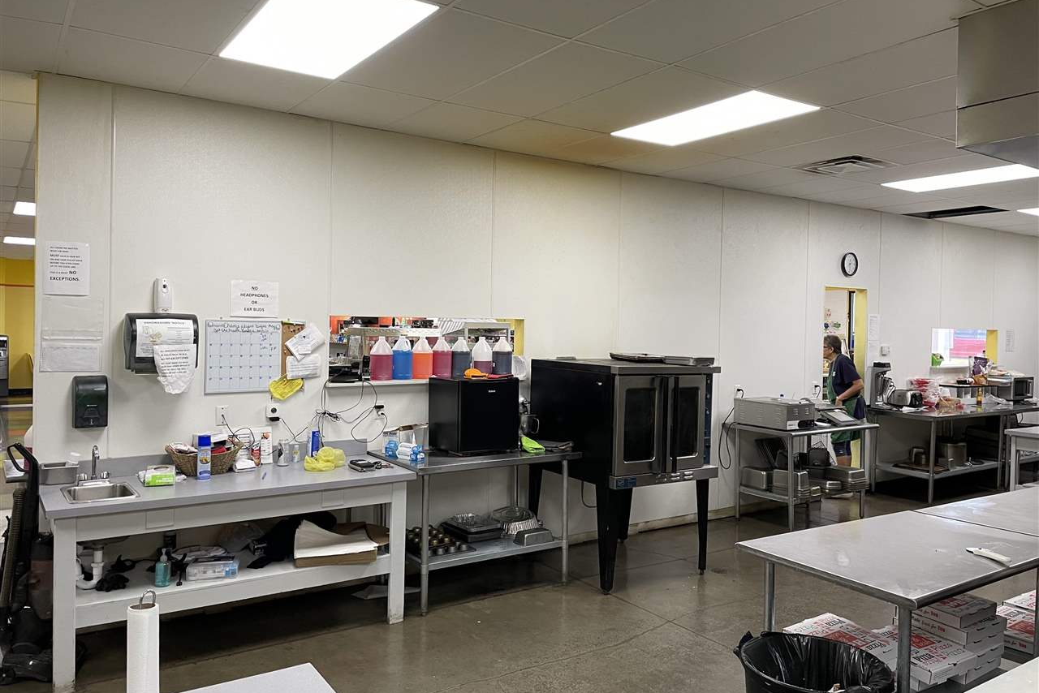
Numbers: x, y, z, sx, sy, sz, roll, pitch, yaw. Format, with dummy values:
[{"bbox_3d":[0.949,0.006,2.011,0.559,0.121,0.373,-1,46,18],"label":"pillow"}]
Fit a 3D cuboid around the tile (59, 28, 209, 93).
[{"bbox_3d":[-1.937,-1.411,3.901,0.610,0.030,0.775,0,1,-34],"label":"tile"}]

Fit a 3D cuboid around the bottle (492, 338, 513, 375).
[{"bbox_3d":[-0.121,0.074,5.694,0.146,0.290,0.146,1,1,0],"label":"bottle"}]

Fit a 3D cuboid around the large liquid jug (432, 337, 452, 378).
[{"bbox_3d":[-0.544,0.081,5.511,0.150,0.295,0.150,1,2,0],"label":"large liquid jug"}]

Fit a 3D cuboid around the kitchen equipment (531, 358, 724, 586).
[{"bbox_3d":[0.727,0.841,5.549,0.940,1.450,1.000,0,2,-32],"label":"kitchen equipment"}]

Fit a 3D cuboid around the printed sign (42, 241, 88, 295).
[{"bbox_3d":[-2.404,-0.410,4.149,0.212,0.278,0.006,0,2,-34],"label":"printed sign"}]

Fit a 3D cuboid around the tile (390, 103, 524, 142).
[{"bbox_3d":[-0.420,-1.419,4.927,0.610,0.020,0.814,0,2,-34],"label":"tile"}]

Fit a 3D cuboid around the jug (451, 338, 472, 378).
[{"bbox_3d":[-0.411,0.086,5.530,0.150,0.296,0.150,0,2,-34],"label":"jug"}]

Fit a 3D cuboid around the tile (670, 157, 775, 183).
[{"bbox_3d":[1.609,-1.421,6.280,0.610,0.020,0.814,0,2,-34],"label":"tile"}]

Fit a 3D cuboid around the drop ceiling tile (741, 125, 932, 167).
[{"bbox_3d":[2.175,-1.376,5.421,0.600,0.020,1.200,0,2,-34],"label":"drop ceiling tile"}]

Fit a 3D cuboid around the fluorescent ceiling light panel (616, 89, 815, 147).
[{"bbox_3d":[1.146,-1.386,4.784,0.605,0.060,1.210,0,1,-34],"label":"fluorescent ceiling light panel"}]

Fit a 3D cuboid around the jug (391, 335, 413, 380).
[{"bbox_3d":[-0.788,0.072,5.242,0.147,0.295,0.147,0,1,-34],"label":"jug"}]

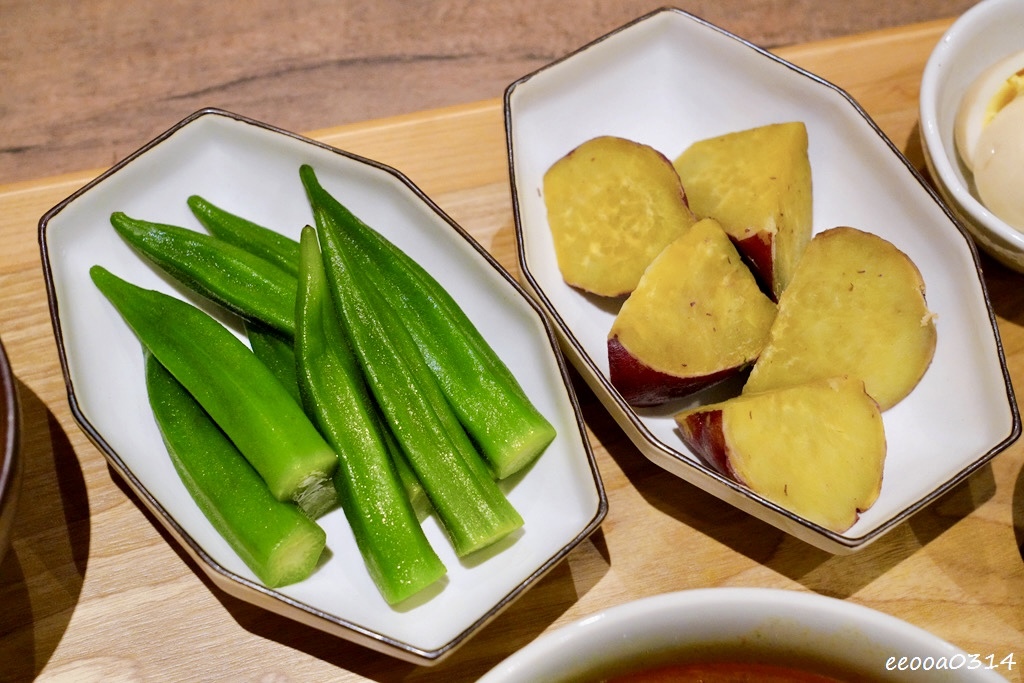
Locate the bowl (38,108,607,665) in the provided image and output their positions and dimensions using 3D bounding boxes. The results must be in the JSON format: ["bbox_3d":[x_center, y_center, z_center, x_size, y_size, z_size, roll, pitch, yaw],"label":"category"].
[{"bbox_3d":[-0.051,0.011,0.433,0.107,0.030,0.155,-39,73,-19],"label":"bowl"}]

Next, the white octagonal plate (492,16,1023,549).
[{"bbox_3d":[0.063,-0.017,0.453,0.107,0.030,0.155,-30,70,-16],"label":"white octagonal plate"}]

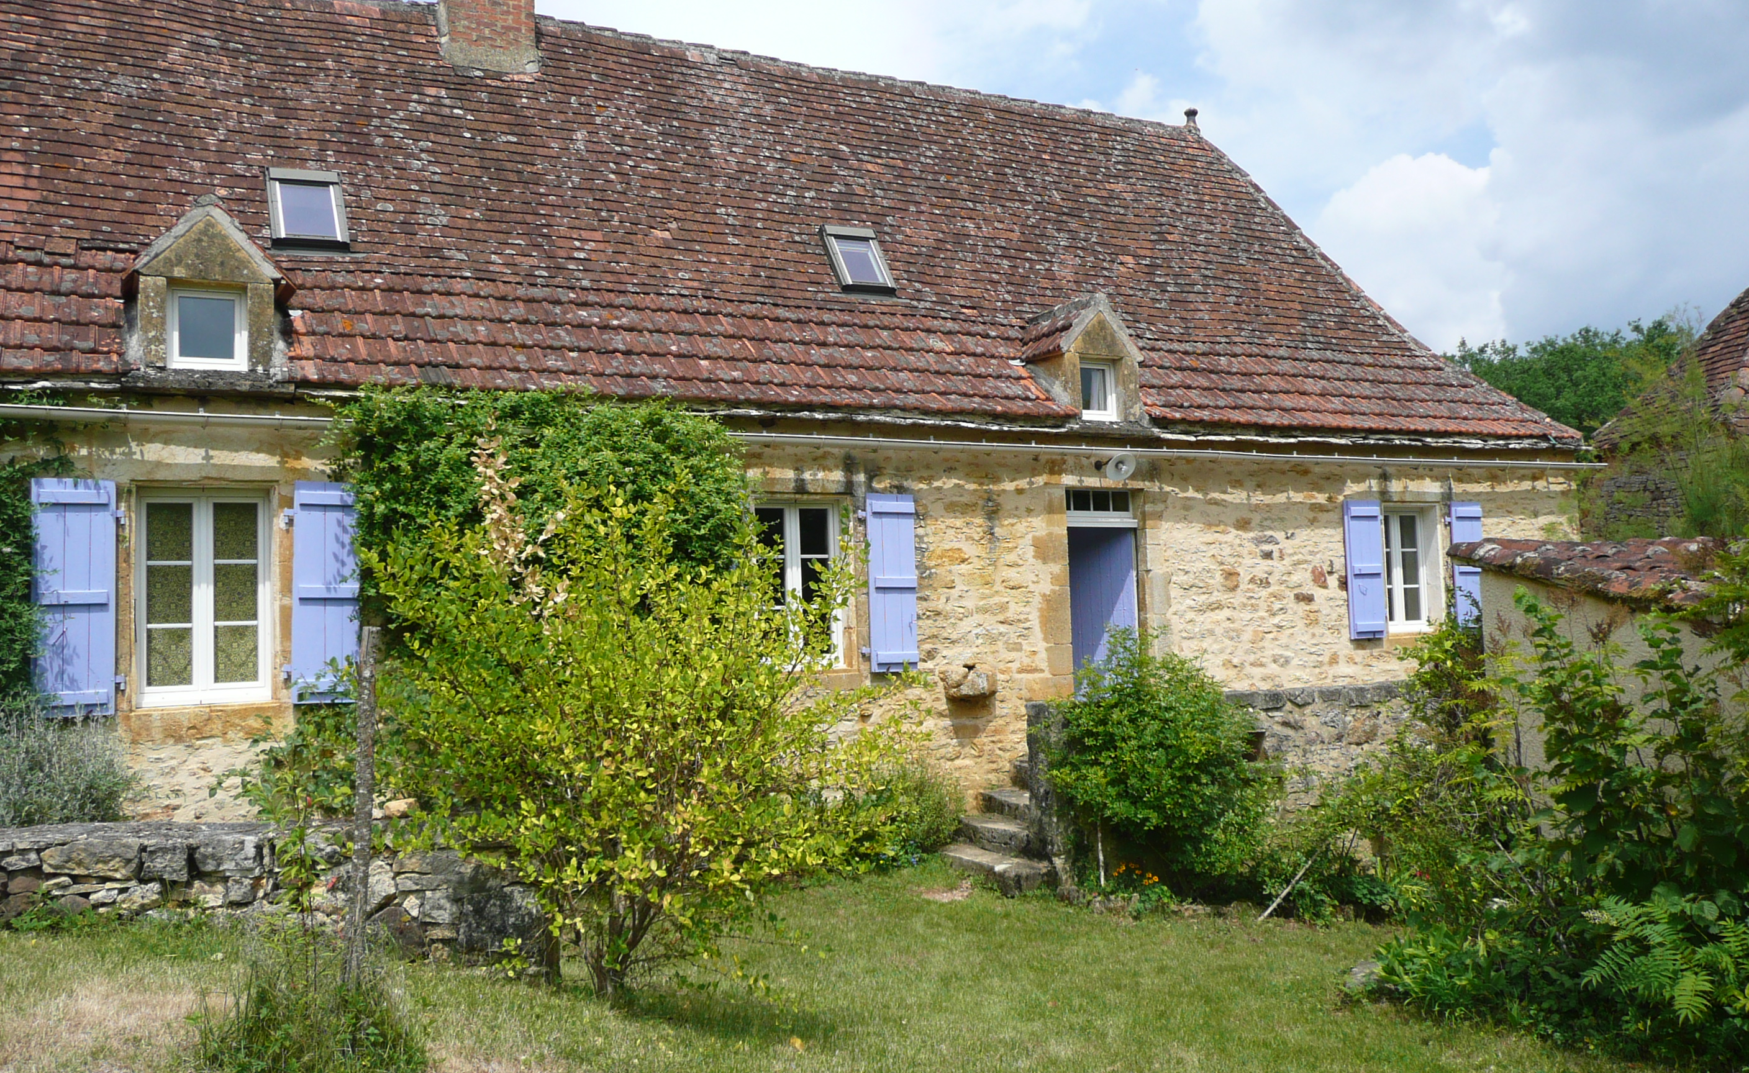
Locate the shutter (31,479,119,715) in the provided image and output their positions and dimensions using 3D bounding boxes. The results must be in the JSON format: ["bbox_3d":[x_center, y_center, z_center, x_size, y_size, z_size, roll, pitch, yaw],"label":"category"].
[{"bbox_3d":[-4.945,0.382,8.743,0.449,1.459,0.060,0,-4,-27],"label":"shutter"}]

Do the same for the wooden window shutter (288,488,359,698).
[{"bbox_3d":[-3.642,0.372,9.418,0.408,1.464,0.060,0,-4,-27],"label":"wooden window shutter"}]

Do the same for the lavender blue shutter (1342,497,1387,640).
[{"bbox_3d":[4.803,0.321,13.853,0.460,1.360,0.050,0,-3,-31],"label":"lavender blue shutter"}]

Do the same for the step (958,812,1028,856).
[{"bbox_3d":[0.957,2.324,10.898,0.260,0.200,0.860,0,-3,-31],"label":"step"}]

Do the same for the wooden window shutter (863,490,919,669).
[{"bbox_3d":[0.148,0.371,11.379,0.420,1.429,0.060,0,-4,-27],"label":"wooden window shutter"}]

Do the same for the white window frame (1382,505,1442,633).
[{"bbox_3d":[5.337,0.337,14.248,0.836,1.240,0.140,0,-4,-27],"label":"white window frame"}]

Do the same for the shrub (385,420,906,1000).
[{"bbox_3d":[-1.142,0.881,7.100,2.650,2.780,2.400,-1,-4,-9],"label":"shrub"}]

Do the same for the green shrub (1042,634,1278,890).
[{"bbox_3d":[2.016,1.557,9.918,1.450,1.750,1.300,0,-3,-31],"label":"green shrub"}]

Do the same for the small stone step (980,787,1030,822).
[{"bbox_3d":[1.199,2.183,11.397,0.310,0.190,0.800,0,-4,-27],"label":"small stone step"}]

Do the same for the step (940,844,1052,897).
[{"bbox_3d":[0.873,2.524,10.692,0.360,0.170,1.080,0,-3,-31],"label":"step"}]

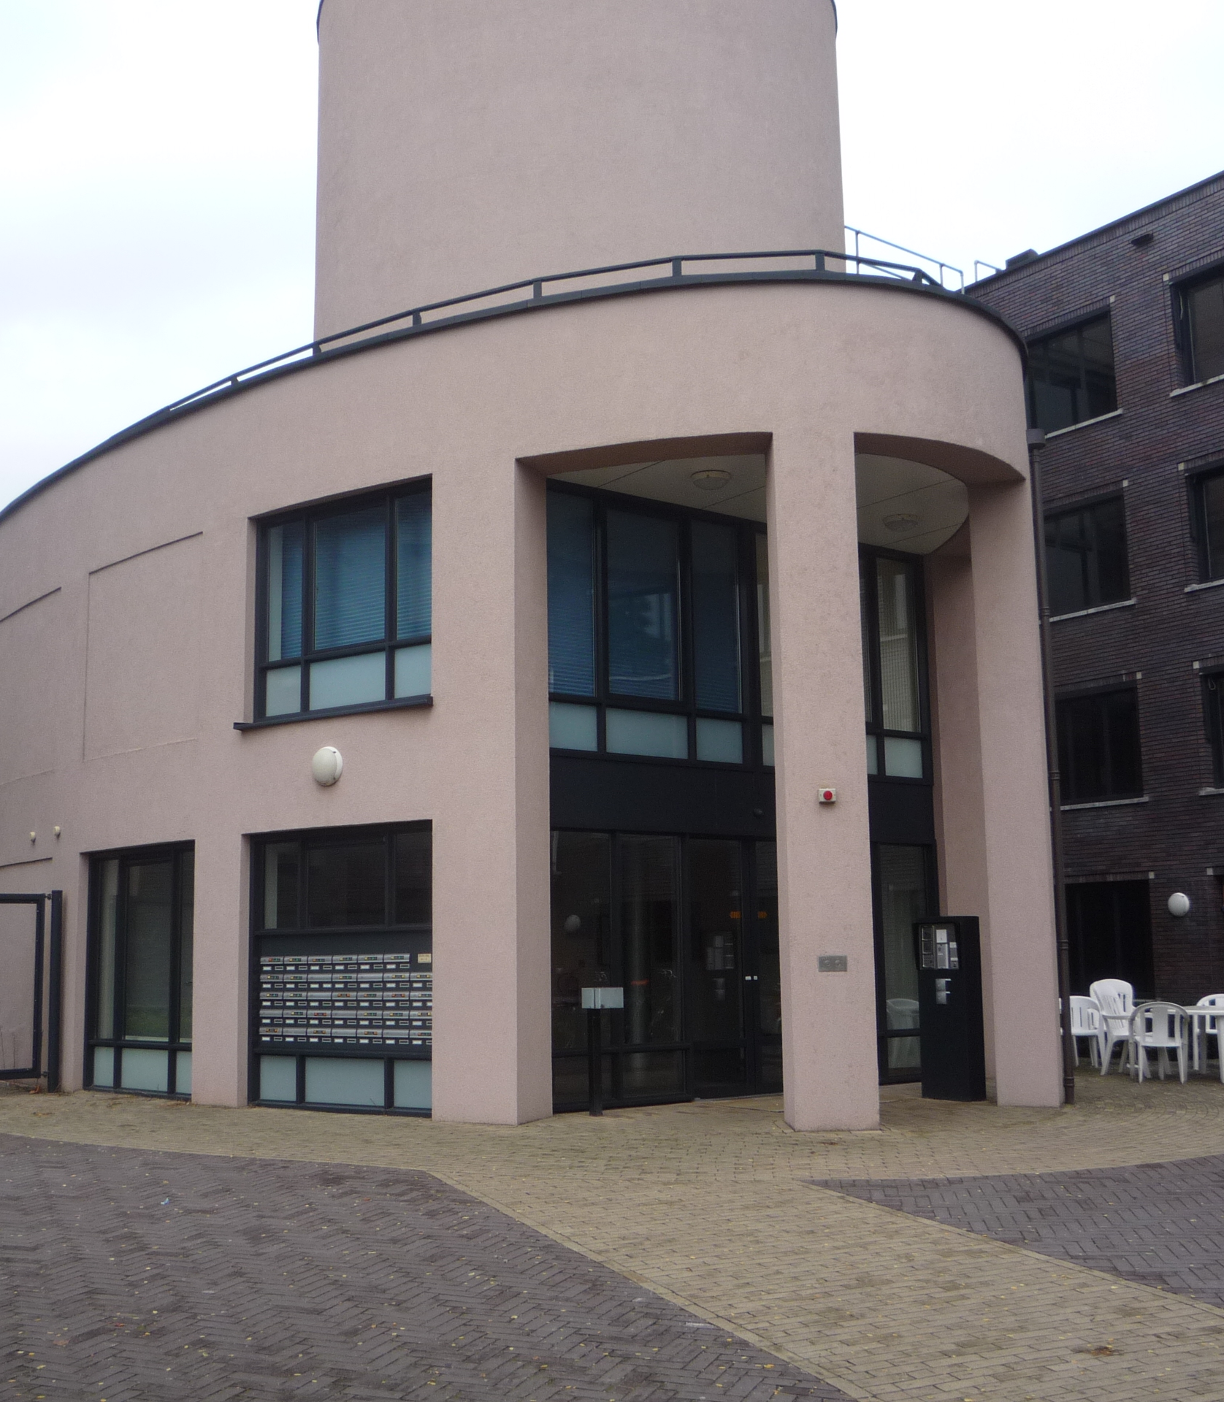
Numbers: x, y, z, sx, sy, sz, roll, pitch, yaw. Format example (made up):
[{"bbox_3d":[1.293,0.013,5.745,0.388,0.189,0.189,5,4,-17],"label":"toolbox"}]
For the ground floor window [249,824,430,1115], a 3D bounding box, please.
[{"bbox_3d":[-2.366,2.373,14.311,2.340,2.430,0.150,-7,-11,35],"label":"ground floor window"}]

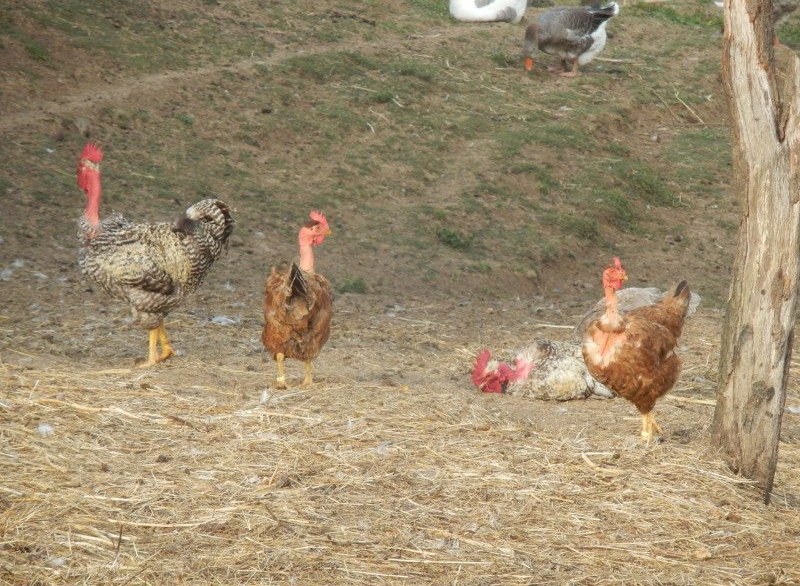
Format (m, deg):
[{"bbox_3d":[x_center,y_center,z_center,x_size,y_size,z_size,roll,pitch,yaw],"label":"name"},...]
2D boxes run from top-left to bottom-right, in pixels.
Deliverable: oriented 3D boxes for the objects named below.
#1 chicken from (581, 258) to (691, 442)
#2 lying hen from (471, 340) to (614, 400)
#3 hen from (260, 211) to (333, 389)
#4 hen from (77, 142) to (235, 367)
[{"bbox_3d":[0.559,0.137,14.700,0.200,0.430,0.350,4,7,41],"label":"chicken"},{"bbox_3d":[0.380,0.195,15.700,0.400,0.155,0.240,-2,5,-23],"label":"lying hen"},{"bbox_3d":[-0.261,0.019,15.700,0.185,0.440,0.350,1,5,12],"label":"hen"},{"bbox_3d":[-0.646,-0.102,16.300,0.430,0.585,0.220,2,5,24],"label":"hen"}]

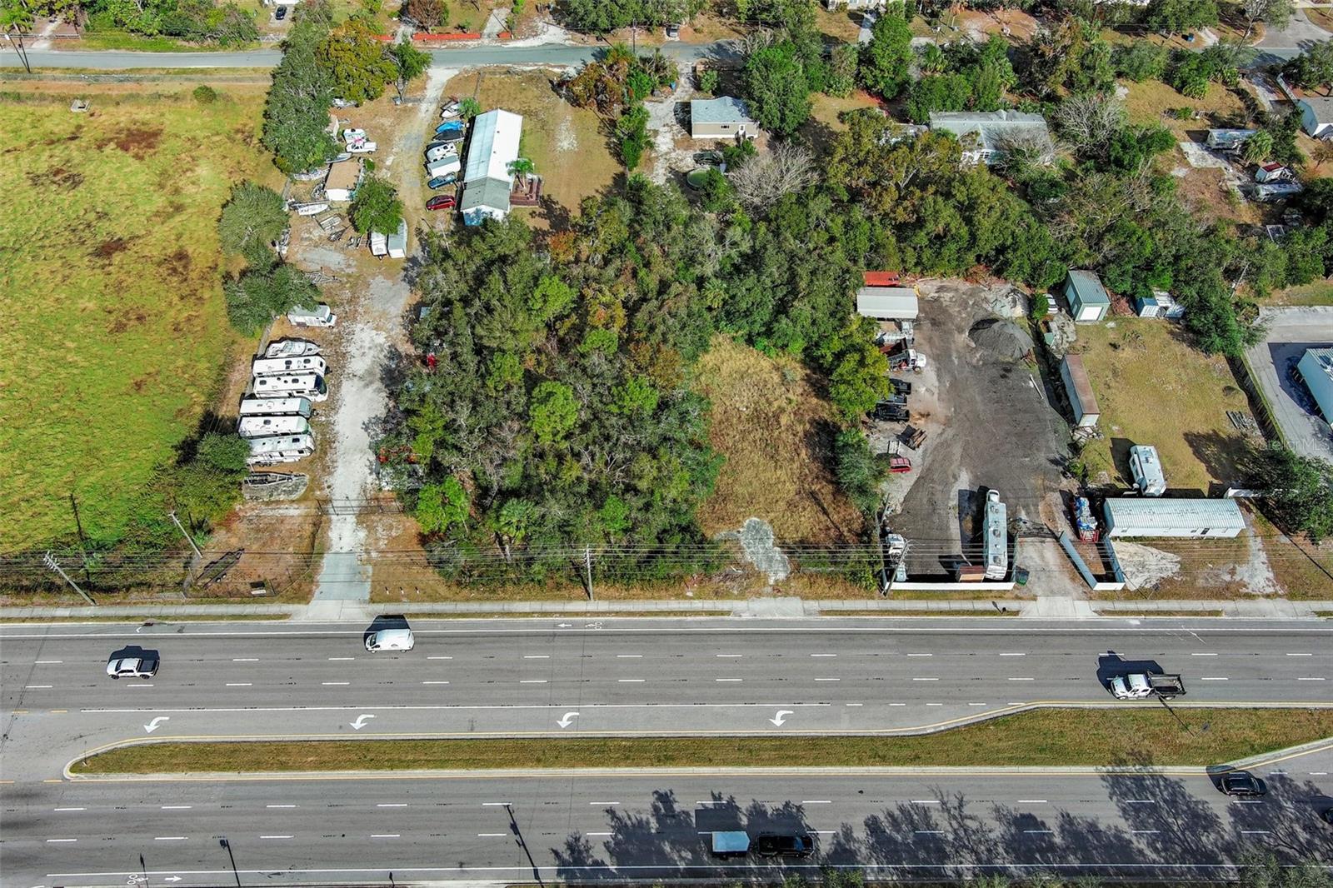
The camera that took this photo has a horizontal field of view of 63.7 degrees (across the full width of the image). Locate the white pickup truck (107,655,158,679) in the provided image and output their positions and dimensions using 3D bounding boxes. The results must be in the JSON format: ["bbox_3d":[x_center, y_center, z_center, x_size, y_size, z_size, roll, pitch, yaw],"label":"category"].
[{"bbox_3d":[-65.945,27.766,132.897,5.584,1.891,2.020,0,50,-1],"label":"white pickup truck"}]

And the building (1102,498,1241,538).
[{"bbox_3d":[69.700,10.126,147.822,17.340,3.247,4.643,0,50,0],"label":"building"}]

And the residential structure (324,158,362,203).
[{"bbox_3d":[-57.589,-46.962,191.882,4.900,2.600,8.000,2,50,2],"label":"residential structure"}]

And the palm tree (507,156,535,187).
[{"bbox_3d":[-25.582,-47.542,190.557,4.500,5.700,4.500,0,50,0],"label":"palm tree"}]

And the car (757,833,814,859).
[{"bbox_3d":[12.958,43.892,117.367,5.950,1.900,2.000,0,50,0],"label":"car"}]

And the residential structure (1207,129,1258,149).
[{"bbox_3d":[106.810,-56.964,201.124,9.600,2.800,3.500,0,50,0],"label":"residential structure"}]

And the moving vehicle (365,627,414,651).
[{"bbox_3d":[-34.821,24.757,135.456,5.680,2.194,2.044,0,50,-1],"label":"moving vehicle"}]

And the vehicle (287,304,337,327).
[{"bbox_3d":[-56.934,-20.572,172.967,7.028,2.744,2.345,5,50,4],"label":"vehicle"}]

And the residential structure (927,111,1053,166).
[{"bbox_3d":[60.315,-57.457,200.061,21.000,4.600,12.400,0,50,0],"label":"residential structure"}]

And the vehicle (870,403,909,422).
[{"bbox_3d":[33.553,-4.643,160.910,5.219,1.769,1.920,1,50,1],"label":"vehicle"}]

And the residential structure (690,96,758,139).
[{"bbox_3d":[11.013,-61.911,204.089,12.400,3.600,7.800,0,50,0],"label":"residential structure"}]

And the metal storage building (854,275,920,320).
[{"bbox_3d":[35.012,-22.486,171.579,9.200,3.500,5.300,0,50,0],"label":"metal storage building"}]

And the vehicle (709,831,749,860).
[{"bbox_3d":[7.162,44.538,119.066,4.117,2.353,2.139,0,50,-1],"label":"vehicle"}]

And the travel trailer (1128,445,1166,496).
[{"bbox_3d":[68.425,4.371,152.673,2.497,3.200,8.084,3,50,2],"label":"travel trailer"}]

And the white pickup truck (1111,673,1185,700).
[{"bbox_3d":[57.809,29.257,129.484,7.800,2.400,2.350,0,50,0],"label":"white pickup truck"}]

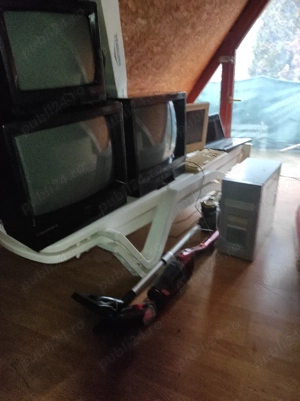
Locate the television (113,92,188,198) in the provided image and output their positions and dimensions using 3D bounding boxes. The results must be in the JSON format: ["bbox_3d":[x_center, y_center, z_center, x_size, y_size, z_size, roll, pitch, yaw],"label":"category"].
[{"bbox_3d":[-0.107,-0.358,1.666,0.450,0.468,0.461,15,30,34],"label":"television"}]

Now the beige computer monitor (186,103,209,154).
[{"bbox_3d":[0.158,-0.526,2.141,0.370,0.345,0.360,-23,31,-38],"label":"beige computer monitor"}]

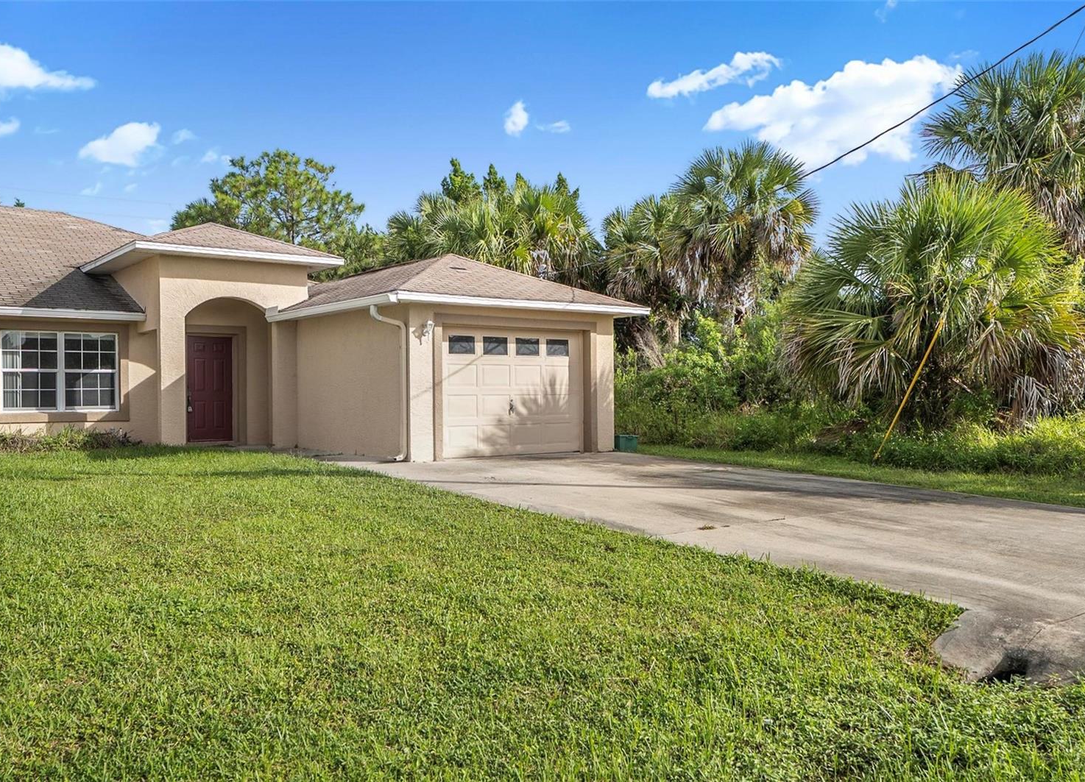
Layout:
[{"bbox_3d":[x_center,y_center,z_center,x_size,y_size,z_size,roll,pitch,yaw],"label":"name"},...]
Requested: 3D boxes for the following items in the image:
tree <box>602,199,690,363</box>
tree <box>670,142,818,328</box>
[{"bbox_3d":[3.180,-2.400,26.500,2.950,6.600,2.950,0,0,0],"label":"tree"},{"bbox_3d":[5.600,-3.000,25.500,4.100,7.800,3.900,0,0,0],"label":"tree"}]

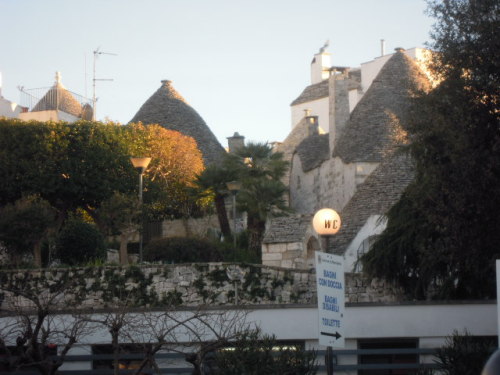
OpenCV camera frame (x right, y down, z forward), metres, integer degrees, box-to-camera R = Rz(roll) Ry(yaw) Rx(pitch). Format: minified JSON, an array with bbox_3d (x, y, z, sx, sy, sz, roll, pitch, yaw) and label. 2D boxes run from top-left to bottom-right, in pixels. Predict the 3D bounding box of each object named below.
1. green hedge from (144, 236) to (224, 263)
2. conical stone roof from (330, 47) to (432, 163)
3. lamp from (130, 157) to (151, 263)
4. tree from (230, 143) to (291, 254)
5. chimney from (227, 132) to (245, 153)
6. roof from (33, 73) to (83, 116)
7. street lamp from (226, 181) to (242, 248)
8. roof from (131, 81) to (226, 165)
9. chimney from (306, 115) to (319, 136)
[{"bbox_3d":[-1.992,1.901,61.500,2.450,0.850,1.400,0,-5,0],"label":"green hedge"},{"bbox_3d":[5.506,-3.025,76.000,4.900,4.200,4.900,0,-5,0],"label":"conical stone roof"},{"bbox_3d":[-3.153,0.680,58.500,0.570,3.200,0.570,0,-5,0],"label":"lamp"},{"bbox_3d":[0.348,0.476,74.000,2.400,4.200,2.400,0,-5,0],"label":"tree"},{"bbox_3d":[-0.624,-1.914,87.000,0.760,0.900,0.760,1,-5,-10],"label":"chimney"},{"bbox_3d":[-9.234,-4.365,97.000,2.700,2.300,2.700,0,-5,0],"label":"roof"},{"bbox_3d":[-0.560,1.191,73.000,0.570,3.000,0.570,0,-5,0],"label":"street lamp"},{"bbox_3d":[-3.427,-2.534,84.000,5.200,3.800,5.200,0,-5,0],"label":"roof"},{"bbox_3d":[2.503,-2.443,81.000,0.480,0.800,0.480,1,-5,-20],"label":"chimney"}]

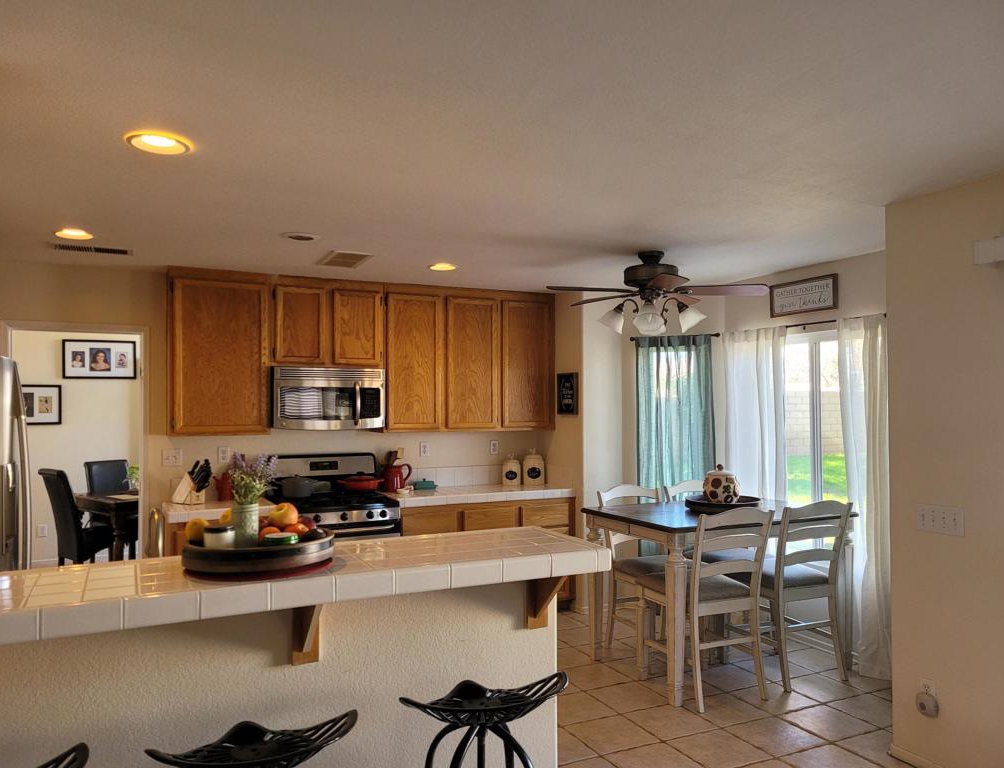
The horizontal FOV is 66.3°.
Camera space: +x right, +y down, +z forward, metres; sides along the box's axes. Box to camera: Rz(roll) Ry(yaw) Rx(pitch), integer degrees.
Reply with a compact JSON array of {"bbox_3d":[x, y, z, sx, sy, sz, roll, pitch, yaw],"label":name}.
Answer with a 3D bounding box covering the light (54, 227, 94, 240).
[{"bbox_3d":[-2.172,-0.756,3.908,0.180,0.040,0.180,1,-1,-26],"label":"light"}]

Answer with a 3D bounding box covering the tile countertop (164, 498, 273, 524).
[{"bbox_3d":[-1.815,0.793,4.944,0.660,0.062,0.640,1,-1,-26],"label":"tile countertop"}]

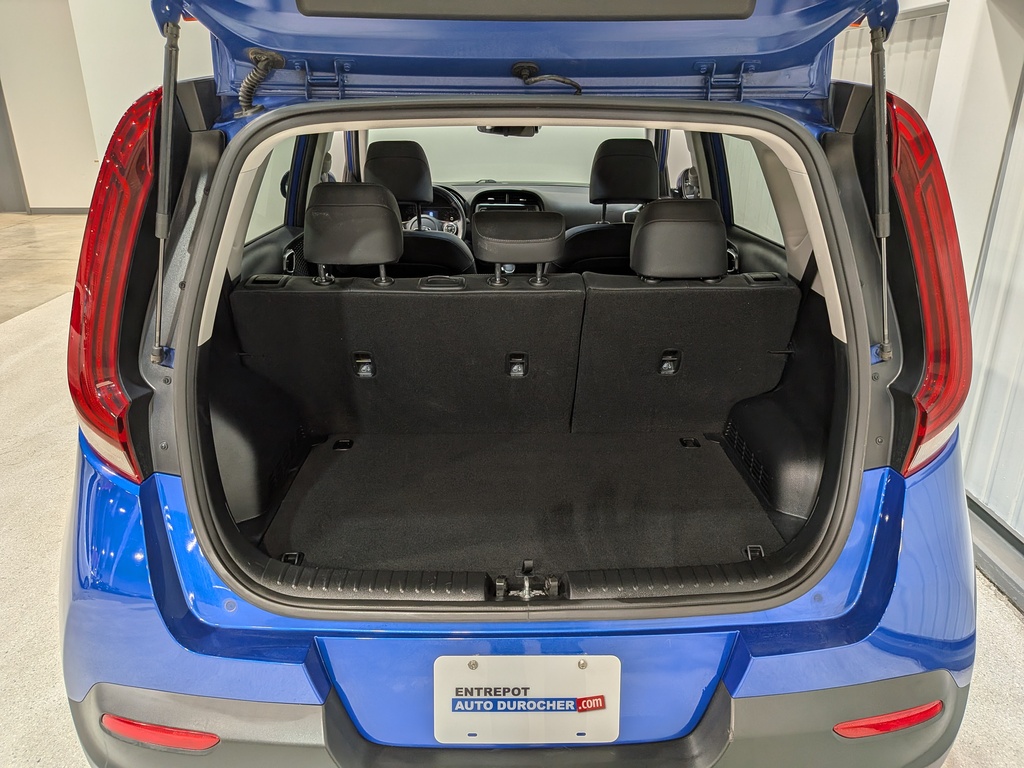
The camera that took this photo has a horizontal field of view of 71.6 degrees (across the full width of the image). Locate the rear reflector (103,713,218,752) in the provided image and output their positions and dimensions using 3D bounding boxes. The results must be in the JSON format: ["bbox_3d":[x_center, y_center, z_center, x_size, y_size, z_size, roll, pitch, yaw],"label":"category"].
[{"bbox_3d":[-0.614,0.607,1.240,0.228,0.042,0.030,4,20,12],"label":"rear reflector"}]

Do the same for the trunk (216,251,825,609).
[{"bbox_3d":[0.014,0.010,1.455,1.100,0.520,0.720,-1,20,-1],"label":"trunk"}]

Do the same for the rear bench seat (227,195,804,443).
[{"bbox_3d":[0.000,-0.100,2.000,1.280,0.950,0.750,-1,20,-1],"label":"rear bench seat"}]

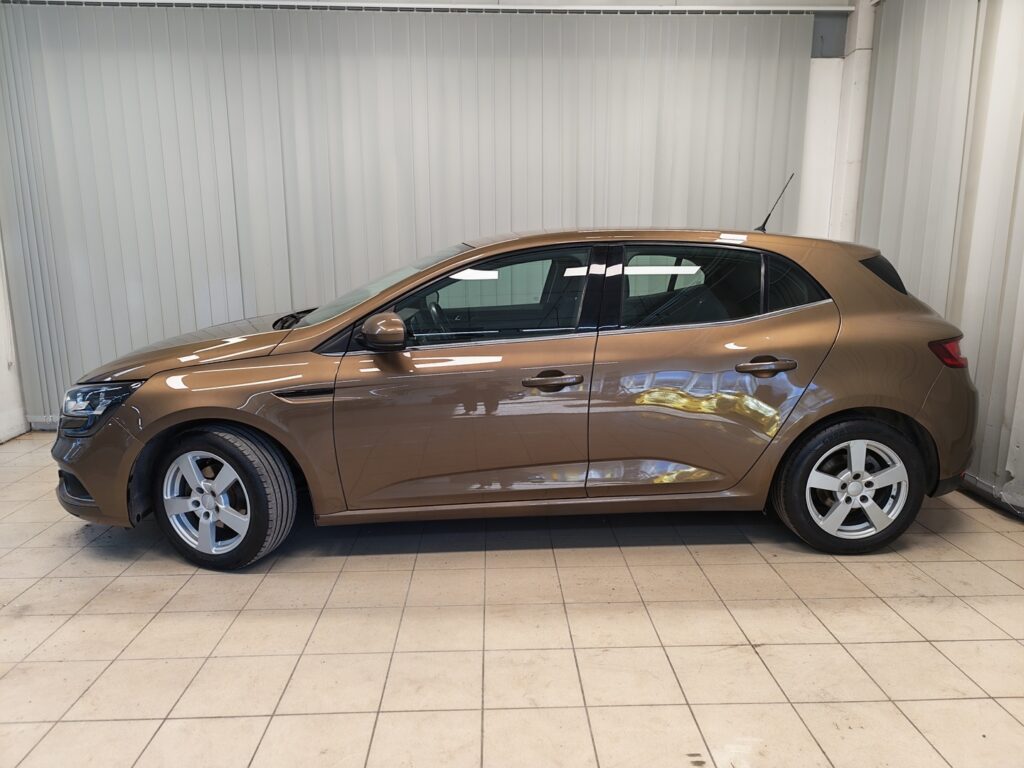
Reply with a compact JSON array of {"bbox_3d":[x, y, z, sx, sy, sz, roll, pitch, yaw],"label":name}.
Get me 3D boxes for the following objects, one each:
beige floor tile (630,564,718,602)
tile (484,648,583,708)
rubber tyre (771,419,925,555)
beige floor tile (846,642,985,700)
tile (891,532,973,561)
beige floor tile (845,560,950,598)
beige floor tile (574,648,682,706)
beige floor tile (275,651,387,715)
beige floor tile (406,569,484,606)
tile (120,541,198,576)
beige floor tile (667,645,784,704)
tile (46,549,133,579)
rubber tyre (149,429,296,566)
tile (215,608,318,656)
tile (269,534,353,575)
[{"bbox_3d":[0.643,0.800,2.717,0.298,0.012,0.298,-1,11,-2],"label":"beige floor tile"},{"bbox_3d":[0.061,0.912,2.101,0.297,0.010,0.297,-1,11,-2],"label":"tile"},{"bbox_3d":[1.450,0.419,2.981,0.632,0.626,0.210,-1,11,-2],"label":"rubber tyre"},{"bbox_3d":[1.264,0.903,2.146,0.298,0.010,0.298,-1,10,-1],"label":"beige floor tile"},{"bbox_3d":[1.833,0.728,3.030,0.298,0.010,0.298,-1,11,-2],"label":"tile"},{"bbox_3d":[1.543,0.791,2.743,0.298,0.012,0.298,-1,11,-2],"label":"beige floor tile"},{"bbox_3d":[0.360,0.909,2.110,0.297,0.010,0.297,-1,11,-2],"label":"beige floor tile"},{"bbox_3d":[-0.537,0.919,2.084,0.297,0.010,0.297,-1,11,-2],"label":"beige floor tile"},{"bbox_3d":[-0.257,0.812,2.698,0.298,0.010,0.298,-1,10,-1],"label":"beige floor tile"},{"bbox_3d":[-1.465,0.762,2.930,0.298,0.010,0.298,-1,11,-2],"label":"tile"},{"bbox_3d":[0.662,0.910,2.130,0.298,0.010,0.298,-1,11,-2],"label":"beige floor tile"},{"bbox_3d":[-1.765,0.766,2.921,0.298,0.010,0.298,-1,11,-2],"label":"tile"},{"bbox_3d":[-1.218,0.468,2.874,0.632,0.630,0.212,3,11,19],"label":"rubber tyre"},{"bbox_3d":[-0.847,0.872,2.379,0.298,0.012,0.298,-1,11,-2],"label":"tile"},{"bbox_3d":[-0.863,0.758,2.957,0.297,0.010,0.297,-1,11,-2],"label":"tile"}]

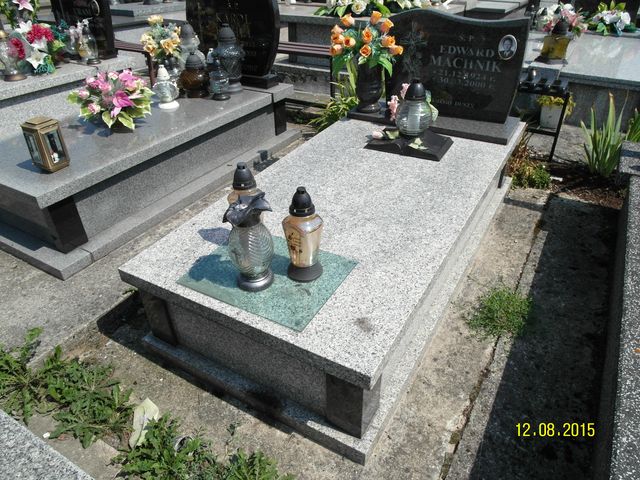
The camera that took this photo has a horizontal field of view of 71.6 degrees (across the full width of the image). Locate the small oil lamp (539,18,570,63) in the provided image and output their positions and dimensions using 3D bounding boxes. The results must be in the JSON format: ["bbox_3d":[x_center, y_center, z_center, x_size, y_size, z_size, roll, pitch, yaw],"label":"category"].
[{"bbox_3d":[1.908,-1.612,3.573,0.188,0.327,0.188,16,37,27],"label":"small oil lamp"}]

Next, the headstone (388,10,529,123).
[{"bbox_3d":[0.740,-0.992,2.510,0.733,0.559,0.084,17,38,27],"label":"headstone"}]

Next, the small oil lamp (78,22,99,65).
[{"bbox_3d":[-1.893,-1.602,3.582,0.139,0.287,0.139,16,37,27],"label":"small oil lamp"}]

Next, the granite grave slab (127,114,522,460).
[{"bbox_3d":[0.241,-0.116,2.171,0.990,0.406,2.029,17,39,27],"label":"granite grave slab"}]

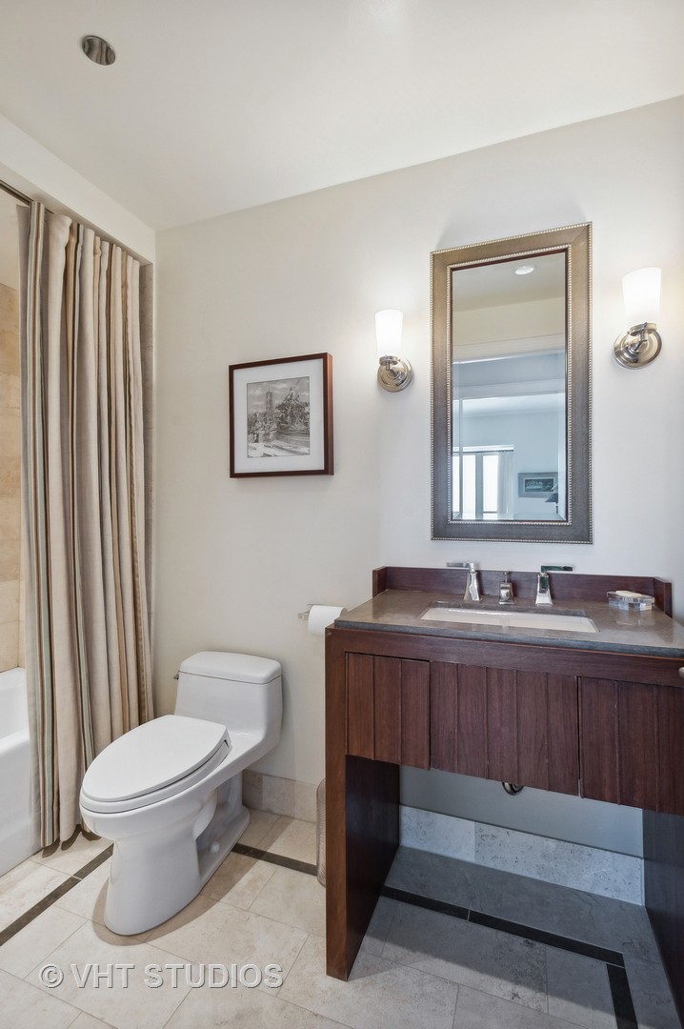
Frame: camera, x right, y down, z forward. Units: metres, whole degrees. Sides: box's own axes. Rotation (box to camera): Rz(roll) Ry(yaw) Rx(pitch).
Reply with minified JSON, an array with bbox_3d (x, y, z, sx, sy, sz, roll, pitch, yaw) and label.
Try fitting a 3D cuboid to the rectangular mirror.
[{"bbox_3d":[0.550,-0.412,1.612,0.503,1.009,0.030,0,-1,21],"label":"rectangular mirror"}]

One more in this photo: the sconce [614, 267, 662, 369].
[{"bbox_3d":[0.885,-0.575,1.429,0.122,0.258,0.140,0,-1,21],"label":"sconce"}]

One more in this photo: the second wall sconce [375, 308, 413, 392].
[{"bbox_3d":[0.174,-0.573,1.695,0.122,0.258,0.140,0,-1,21],"label":"second wall sconce"}]

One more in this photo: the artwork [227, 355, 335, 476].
[{"bbox_3d":[-0.244,-0.373,1.901,0.427,0.454,0.045,0,-1,21],"label":"artwork"}]

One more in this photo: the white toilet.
[{"bbox_3d":[-0.517,0.872,1.619,0.417,0.628,0.717,0,-1,21],"label":"white toilet"}]

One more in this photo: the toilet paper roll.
[{"bbox_3d":[-0.050,0.389,1.761,0.115,0.111,0.110,0,-1,21],"label":"toilet paper roll"}]

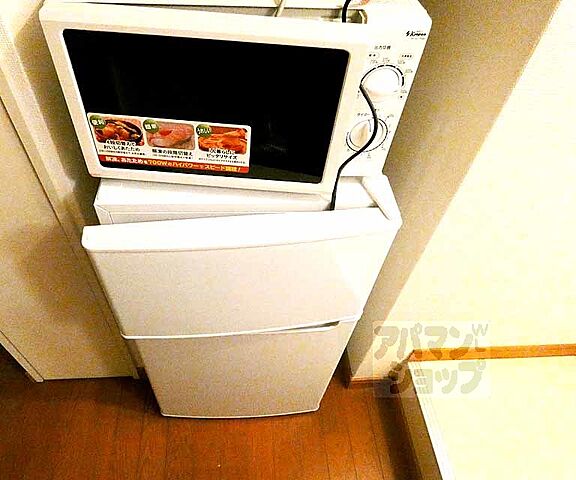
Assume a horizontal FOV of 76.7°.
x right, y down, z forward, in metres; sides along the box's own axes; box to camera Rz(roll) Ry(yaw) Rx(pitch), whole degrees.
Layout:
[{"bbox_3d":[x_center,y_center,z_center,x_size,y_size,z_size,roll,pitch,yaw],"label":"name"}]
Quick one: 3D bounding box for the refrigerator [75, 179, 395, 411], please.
[{"bbox_3d":[-0.119,0.110,1.006,0.479,0.860,0.515,0,47,-9],"label":"refrigerator"}]

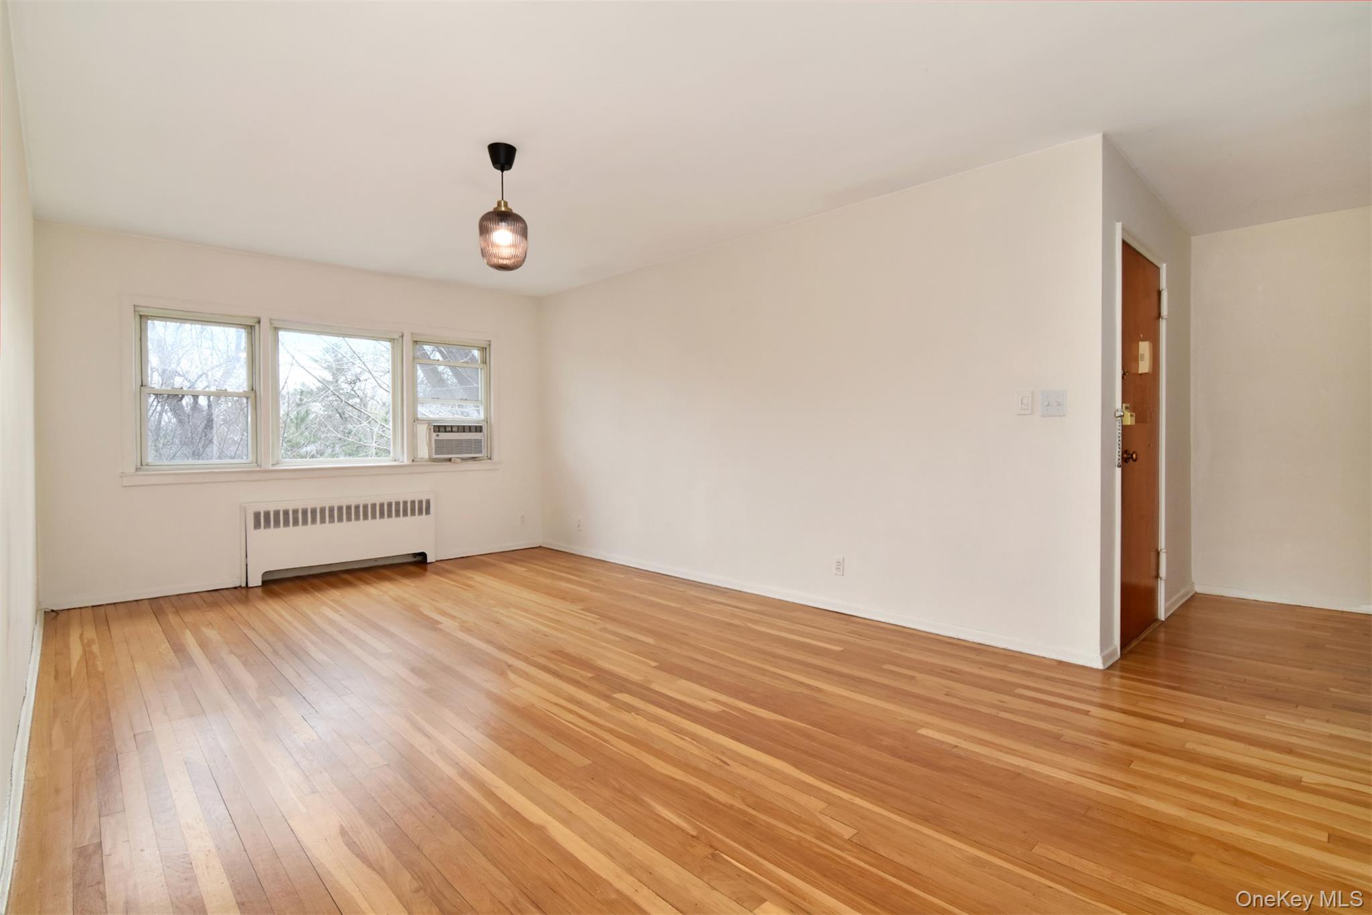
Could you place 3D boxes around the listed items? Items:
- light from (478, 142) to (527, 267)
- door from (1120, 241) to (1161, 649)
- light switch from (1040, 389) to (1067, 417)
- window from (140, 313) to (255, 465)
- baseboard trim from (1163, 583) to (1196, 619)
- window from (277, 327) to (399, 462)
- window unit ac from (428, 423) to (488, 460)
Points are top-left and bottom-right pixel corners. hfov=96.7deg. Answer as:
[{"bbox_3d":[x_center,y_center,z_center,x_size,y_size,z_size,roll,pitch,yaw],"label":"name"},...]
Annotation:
[{"bbox_3d":[-0.868,-1.183,2.897,0.225,0.570,0.225,0,1,0],"label":"light"},{"bbox_3d":[2.385,-0.070,3.225,0.860,2.030,0.050,-1,2,-42],"label":"door"},{"bbox_3d":[1.753,-0.259,2.905,0.114,0.124,0.014,1,2,44],"label":"light switch"},{"bbox_3d":[-3.454,-0.465,4.340,0.640,1.030,0.070,-1,2,-40],"label":"window"},{"bbox_3d":[3.150,0.902,3.890,0.790,0.088,0.020,-1,2,-42],"label":"baseboard trim"},{"bbox_3d":[-2.773,-0.491,4.900,0.860,1.030,0.070,-1,2,-40],"label":"window"},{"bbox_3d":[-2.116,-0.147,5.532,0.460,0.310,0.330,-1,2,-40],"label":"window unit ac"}]

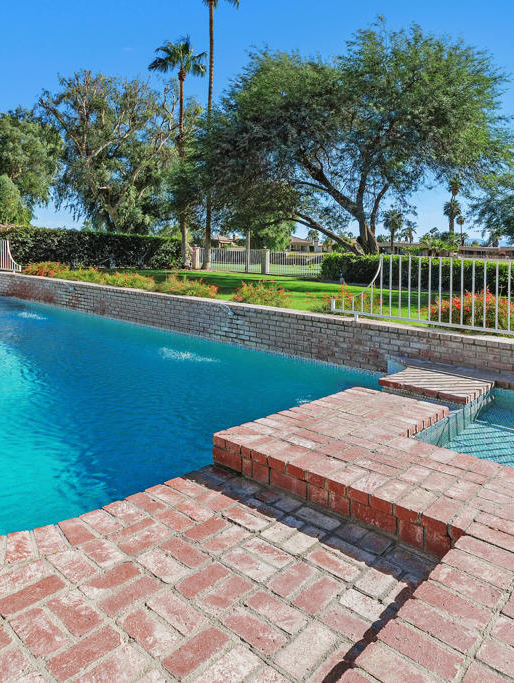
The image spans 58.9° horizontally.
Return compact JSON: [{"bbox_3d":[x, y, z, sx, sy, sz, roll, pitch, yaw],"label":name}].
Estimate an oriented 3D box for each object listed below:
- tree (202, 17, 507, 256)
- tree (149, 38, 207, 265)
[{"bbox_3d":[4.303,-8.007,19.681,13.100,10.560,11.130,3,9,11],"label":"tree"},{"bbox_3d":[-4.241,-9.955,24.588,3.090,11.760,3.090,0,9,-10],"label":"tree"}]

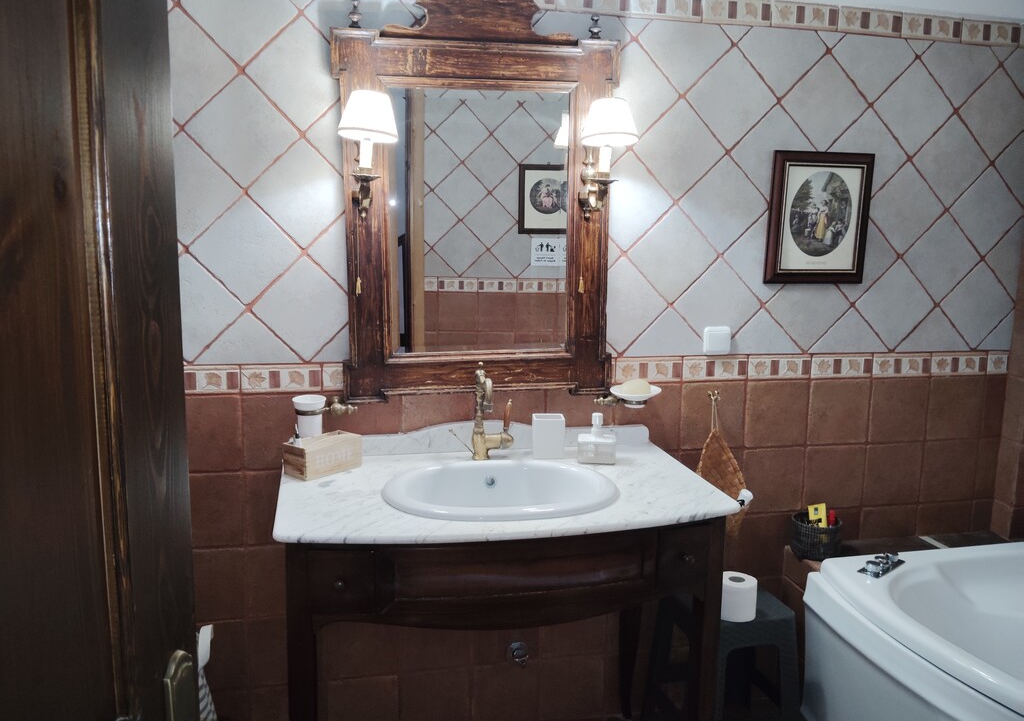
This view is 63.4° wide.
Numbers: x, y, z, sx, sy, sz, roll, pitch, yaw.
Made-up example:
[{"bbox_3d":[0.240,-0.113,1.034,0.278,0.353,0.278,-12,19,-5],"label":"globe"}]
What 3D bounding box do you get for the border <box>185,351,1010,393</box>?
[{"bbox_3d":[0.337,0.027,2.311,2.460,0.074,0.014,-1,8,-12],"label":"border"}]

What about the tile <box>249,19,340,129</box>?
[{"bbox_3d":[-0.521,-0.709,2.062,0.200,0.200,0.012,-45,15,-2],"label":"tile"}]

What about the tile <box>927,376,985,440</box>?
[{"bbox_3d":[1.376,0.146,2.584,0.198,0.198,0.011,-1,8,-12],"label":"tile"}]

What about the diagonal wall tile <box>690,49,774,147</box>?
[{"bbox_3d":[0.601,-0.718,2.279,0.200,0.200,0.010,-45,15,-2],"label":"diagonal wall tile"}]

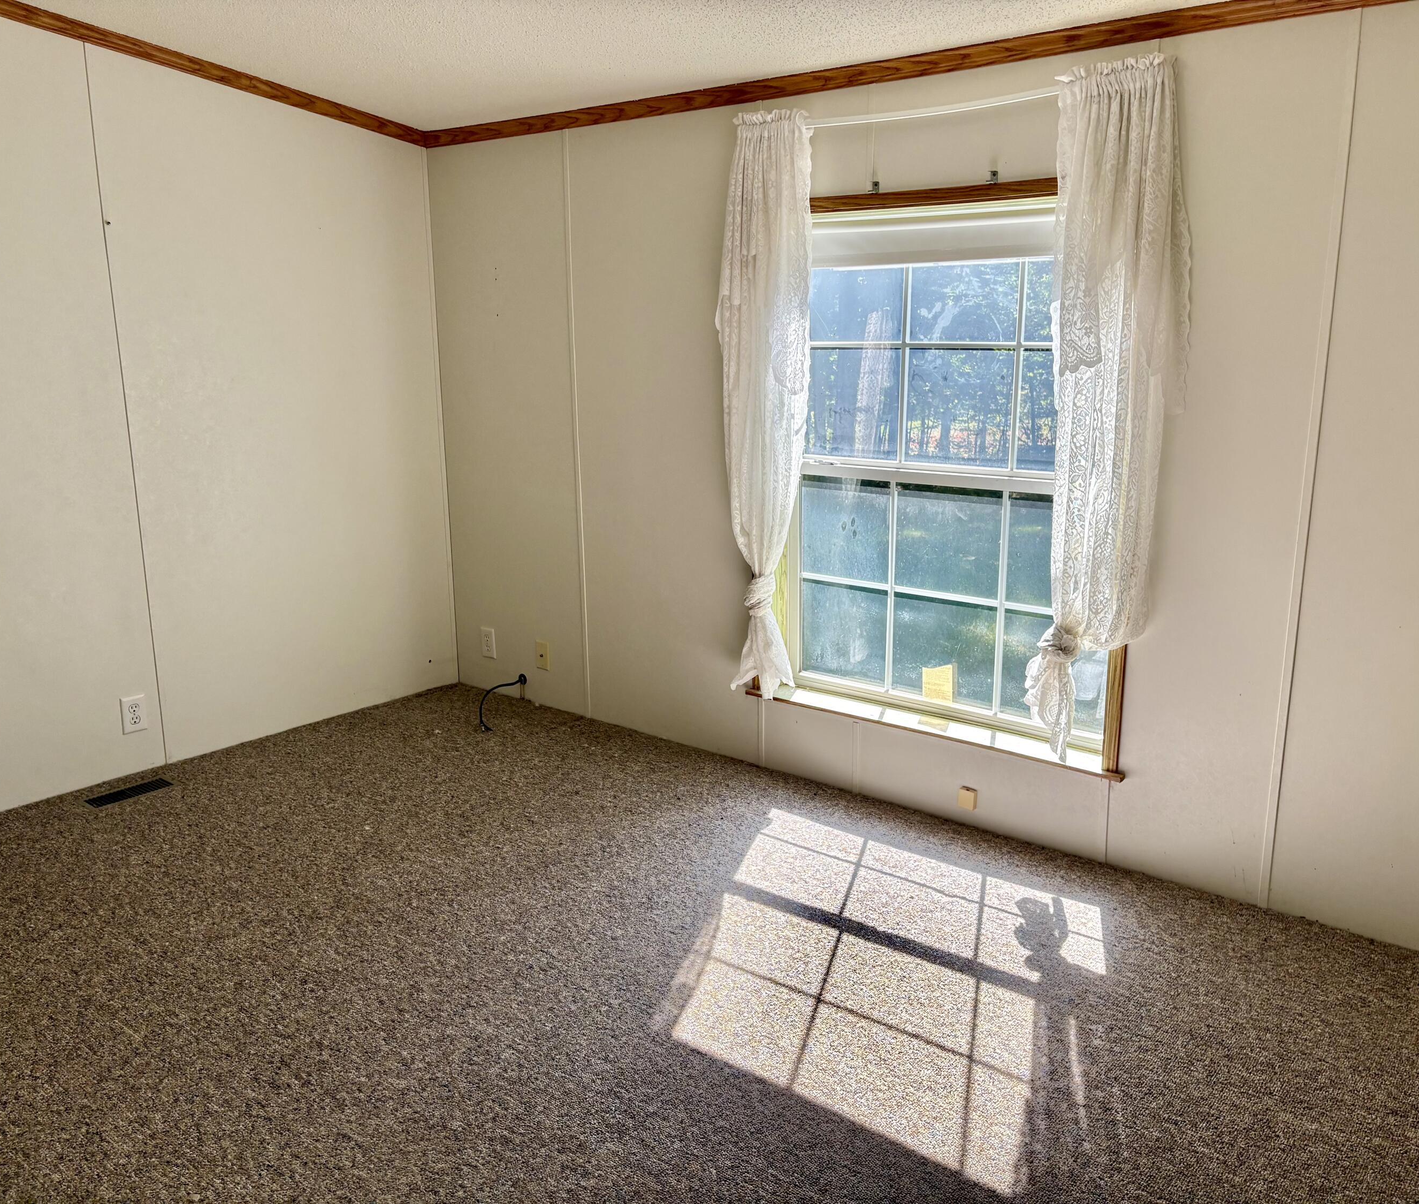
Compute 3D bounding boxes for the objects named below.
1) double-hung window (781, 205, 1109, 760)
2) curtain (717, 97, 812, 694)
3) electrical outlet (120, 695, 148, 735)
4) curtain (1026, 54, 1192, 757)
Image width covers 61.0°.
[{"bbox_3d":[0.693,-0.378,3.536,1.130,1.490,0.090,10,16,38],"label":"double-hung window"},{"bbox_3d":[0.153,-0.563,3.733,0.350,1.780,0.125,10,16,38],"label":"curtain"},{"bbox_3d":[-1.895,0.372,3.976,0.009,0.119,0.077,10,16,38],"label":"electrical outlet"},{"bbox_3d":[0.998,-0.418,3.052,0.350,1.765,0.125,10,16,38],"label":"curtain"}]

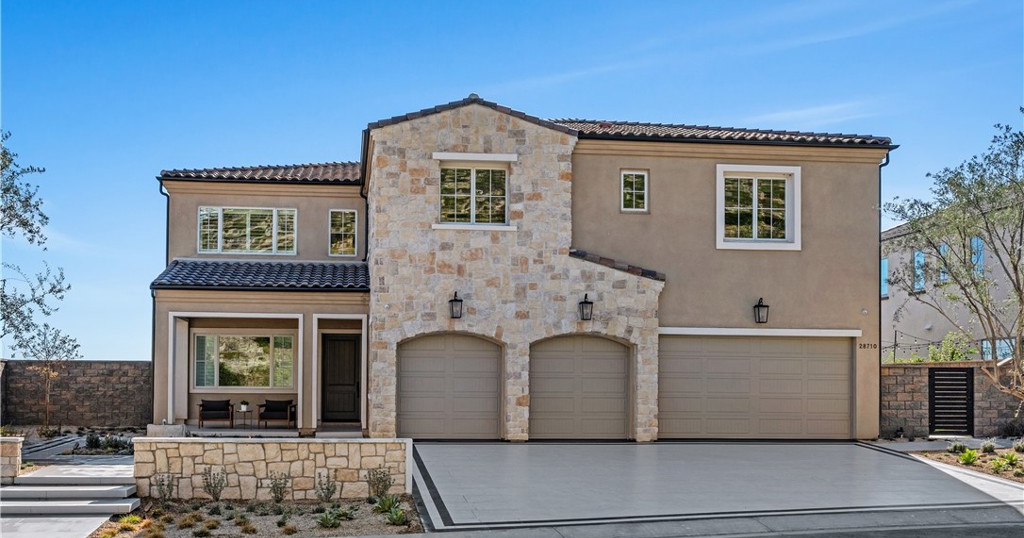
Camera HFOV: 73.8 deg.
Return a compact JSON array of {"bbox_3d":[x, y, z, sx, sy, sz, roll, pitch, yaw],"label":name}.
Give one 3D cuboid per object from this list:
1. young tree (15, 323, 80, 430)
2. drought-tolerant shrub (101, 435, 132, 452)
[{"bbox_3d":[-12.661,2.930,18.600,1.800,2.950,1.700,0,-3,0],"label":"young tree"},{"bbox_3d":[-8.636,3.810,14.900,0.600,0.340,0.520,0,-3,0],"label":"drought-tolerant shrub"}]

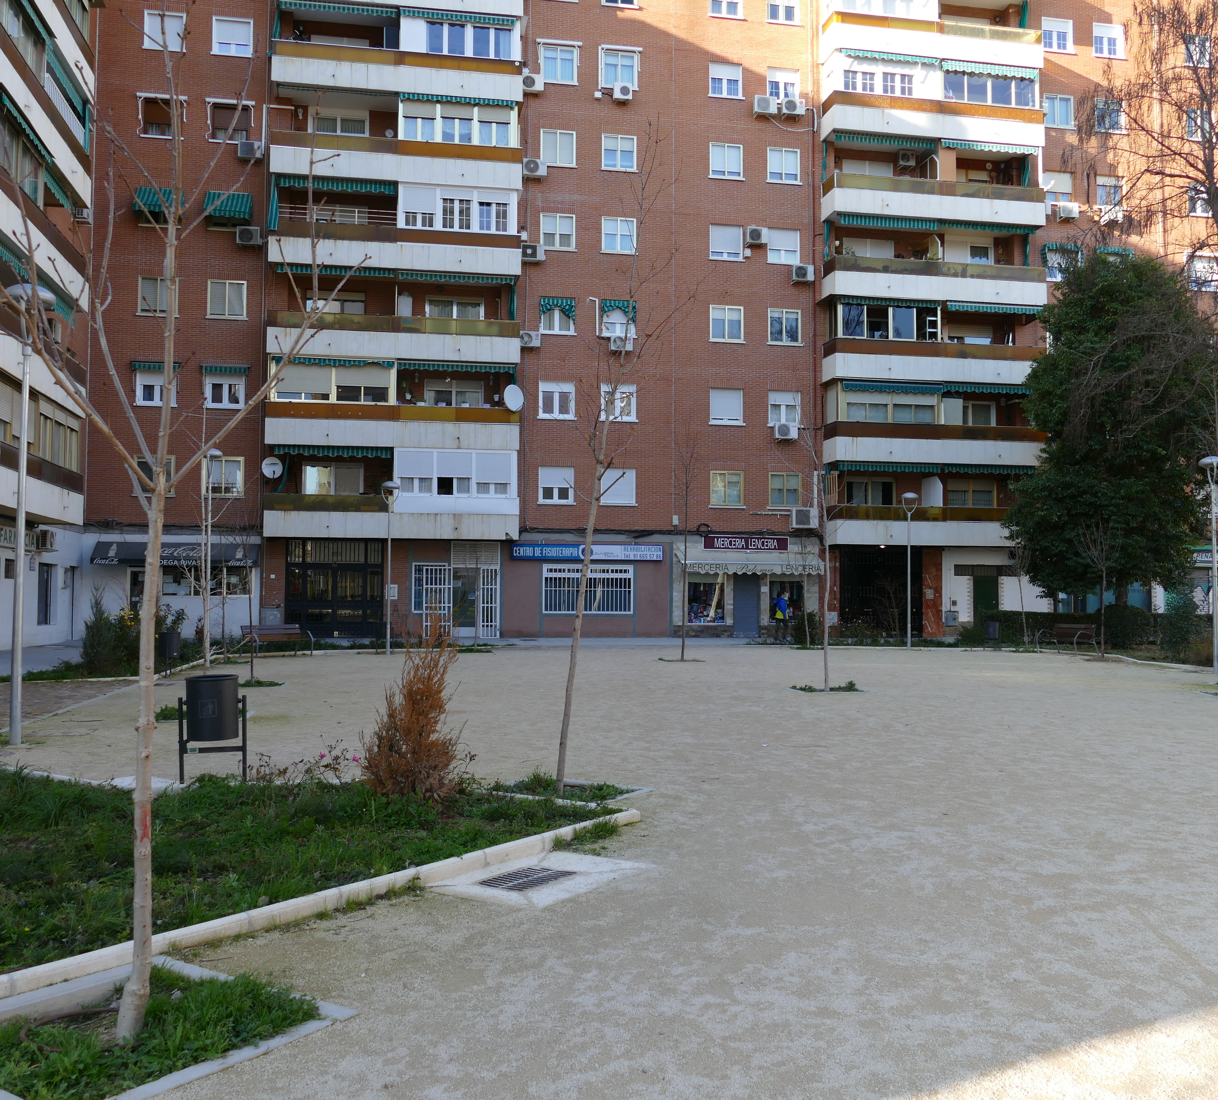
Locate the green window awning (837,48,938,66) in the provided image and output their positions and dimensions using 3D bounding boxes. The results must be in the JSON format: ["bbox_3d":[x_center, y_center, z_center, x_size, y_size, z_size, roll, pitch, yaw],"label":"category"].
[{"bbox_3d":[9.736,-17.042,39.672,3.740,0.271,0.400,1,-3,-11],"label":"green window awning"}]

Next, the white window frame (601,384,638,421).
[{"bbox_3d":[0.348,-4.930,38.508,1.236,1.244,0.130,1,-3,-11],"label":"white window frame"}]

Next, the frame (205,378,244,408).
[{"bbox_3d":[-12.265,-5.134,36.727,1.200,1.170,0.130,1,-3,-11],"label":"frame"}]

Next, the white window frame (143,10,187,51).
[{"bbox_3d":[-14.104,-16.490,36.403,1.317,1.234,0.140,1,-3,-11],"label":"white window frame"}]

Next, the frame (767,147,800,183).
[{"bbox_3d":[6.210,-13.565,40.541,1.260,1.260,0.140,1,-3,-11],"label":"frame"}]

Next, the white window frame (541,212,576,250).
[{"bbox_3d":[-1.644,-10.391,37.598,1.163,1.214,0.160,1,-3,-11],"label":"white window frame"}]

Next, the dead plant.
[{"bbox_3d":[-1.319,1.086,7.907,0.760,1.220,0.740,1,-3,-11],"label":"dead plant"}]

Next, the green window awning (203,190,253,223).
[{"bbox_3d":[-12.148,-11.014,36.636,1.420,1.030,0.660,1,-3,-11],"label":"green window awning"}]

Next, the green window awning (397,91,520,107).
[{"bbox_3d":[-4.834,-14.456,36.857,3.746,0.220,0.250,1,-3,-11],"label":"green window awning"}]

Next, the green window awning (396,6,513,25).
[{"bbox_3d":[-4.864,-17.200,37.108,3.741,0.302,0.350,1,-3,-11],"label":"green window awning"}]

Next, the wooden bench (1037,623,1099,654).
[{"bbox_3d":[12.571,2.431,31.406,0.720,0.820,1.820,1,-3,-14],"label":"wooden bench"}]

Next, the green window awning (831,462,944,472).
[{"bbox_3d":[9.568,-2.783,38.993,3.719,0.301,0.250,1,-3,-11],"label":"green window awning"}]

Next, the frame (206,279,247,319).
[{"bbox_3d":[-12.110,-7.939,36.426,1.230,1.254,0.130,1,-3,-11],"label":"frame"}]

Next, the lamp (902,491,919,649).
[{"bbox_3d":[8.267,0.572,31.599,0.430,4.335,0.430,1,-3,-11],"label":"lamp"}]

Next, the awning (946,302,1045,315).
[{"bbox_3d":[13.628,-8.495,40.412,3.720,0.370,0.380,1,-3,-11],"label":"awning"}]

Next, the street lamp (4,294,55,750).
[{"bbox_3d":[-5.905,-0.375,11.528,0.480,4.650,0.480,1,-3,-11],"label":"street lamp"}]

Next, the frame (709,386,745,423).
[{"bbox_3d":[4.094,-4.975,39.764,1.254,1.238,0.150,1,-3,-11],"label":"frame"}]

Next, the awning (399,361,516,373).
[{"bbox_3d":[-4.820,-5.792,36.439,3.704,0.258,0.250,1,-3,-11],"label":"awning"}]

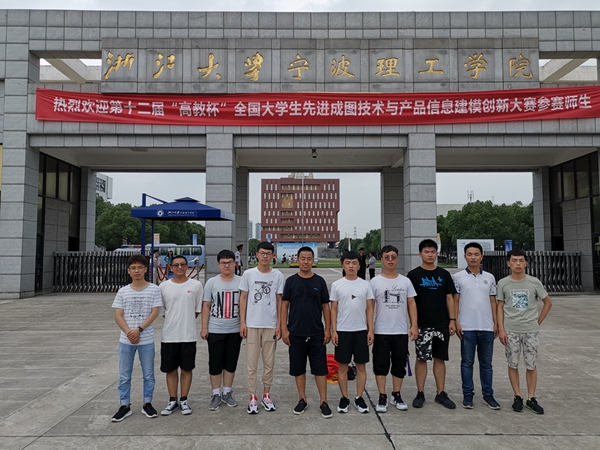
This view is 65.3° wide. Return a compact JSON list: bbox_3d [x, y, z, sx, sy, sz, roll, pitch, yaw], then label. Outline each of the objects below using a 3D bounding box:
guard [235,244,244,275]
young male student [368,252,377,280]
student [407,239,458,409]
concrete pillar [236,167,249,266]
[{"bbox_3d":[-2.241,1.622,17.317,0.380,1.800,0.500,0,-4,-6],"label":"guard"},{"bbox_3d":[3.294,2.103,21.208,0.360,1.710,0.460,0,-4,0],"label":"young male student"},{"bbox_3d":[1.493,1.084,5.294,0.548,1.840,0.360,0,-4,5],"label":"student"},{"bbox_3d":[-2.916,0.154,22.085,0.940,5.686,0.920,0,-4,0],"label":"concrete pillar"}]

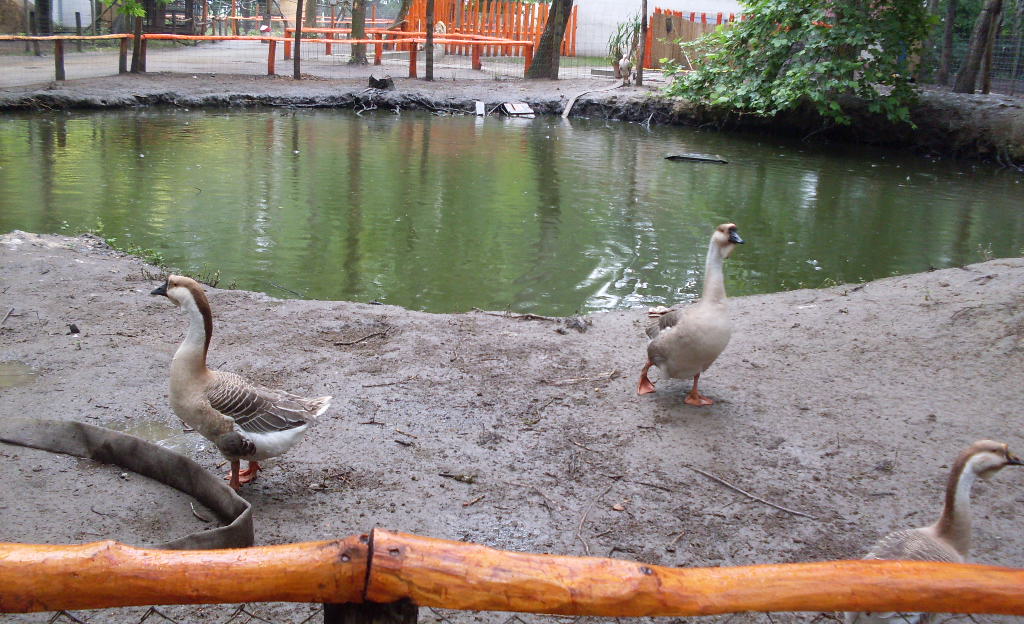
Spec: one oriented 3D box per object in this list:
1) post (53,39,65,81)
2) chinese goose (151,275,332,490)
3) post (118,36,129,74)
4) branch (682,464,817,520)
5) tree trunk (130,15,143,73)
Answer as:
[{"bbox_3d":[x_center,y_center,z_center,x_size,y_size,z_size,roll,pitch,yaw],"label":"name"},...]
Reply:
[{"bbox_3d":[-7.969,-4.451,19.767,0.150,0.731,0.150,3,15,0],"label":"post"},{"bbox_3d":[-0.911,0.236,3.826,0.596,0.739,0.250,-2,16,-11],"label":"chinese goose"},{"bbox_3d":[-7.580,-4.998,21.890,0.147,0.713,0.147,3,15,0],"label":"post"},{"bbox_3d":[0.817,0.613,3.920,0.050,0.025,0.585,-11,19,-37],"label":"branch"},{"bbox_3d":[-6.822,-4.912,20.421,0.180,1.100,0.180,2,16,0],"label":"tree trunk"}]

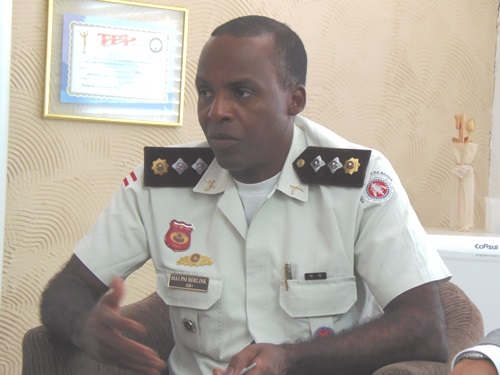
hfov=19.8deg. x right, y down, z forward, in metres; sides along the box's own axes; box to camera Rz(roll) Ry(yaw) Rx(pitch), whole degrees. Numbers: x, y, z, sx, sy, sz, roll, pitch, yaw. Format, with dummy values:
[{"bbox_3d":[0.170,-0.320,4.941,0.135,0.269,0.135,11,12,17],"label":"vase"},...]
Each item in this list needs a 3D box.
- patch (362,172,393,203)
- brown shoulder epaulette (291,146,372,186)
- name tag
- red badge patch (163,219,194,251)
[{"bbox_3d":[0.199,0.001,2.230,0.049,0.050,0.006,-22,-19,-16],"label":"patch"},{"bbox_3d":[0.129,-0.033,2.270,0.137,0.062,0.012,2,-22,30],"label":"brown shoulder epaulette"},{"bbox_3d":[-0.097,0.150,2.250,0.068,0.025,0.006,3,-9,21],"label":"name tag"},{"bbox_3d":[-0.111,0.077,2.260,0.044,0.050,0.006,11,-13,16],"label":"red badge patch"}]

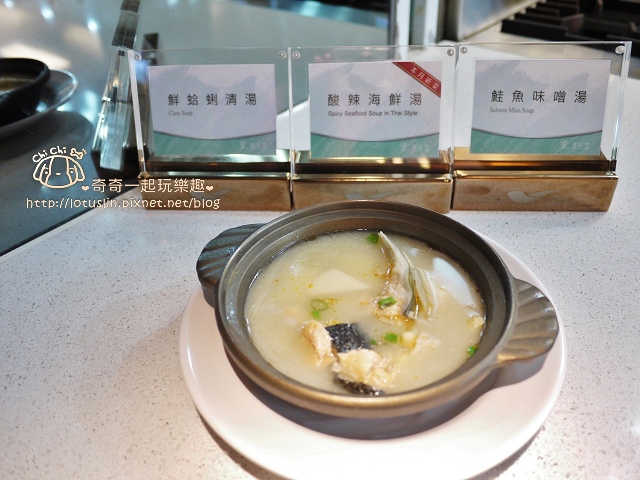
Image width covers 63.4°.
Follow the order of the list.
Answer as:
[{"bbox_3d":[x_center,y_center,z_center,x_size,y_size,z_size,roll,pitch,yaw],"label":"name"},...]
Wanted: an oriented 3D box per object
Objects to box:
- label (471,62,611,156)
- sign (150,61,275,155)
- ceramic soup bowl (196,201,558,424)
[{"bbox_3d":[0.172,-0.103,0.406,0.102,0.072,0.010,1,13,4],"label":"label"},{"bbox_3d":[-0.086,-0.104,0.420,0.102,0.072,0.008,0,13,4],"label":"sign"},{"bbox_3d":[0.024,0.040,0.292,0.200,0.048,0.160,7,37,12],"label":"ceramic soup bowl"}]

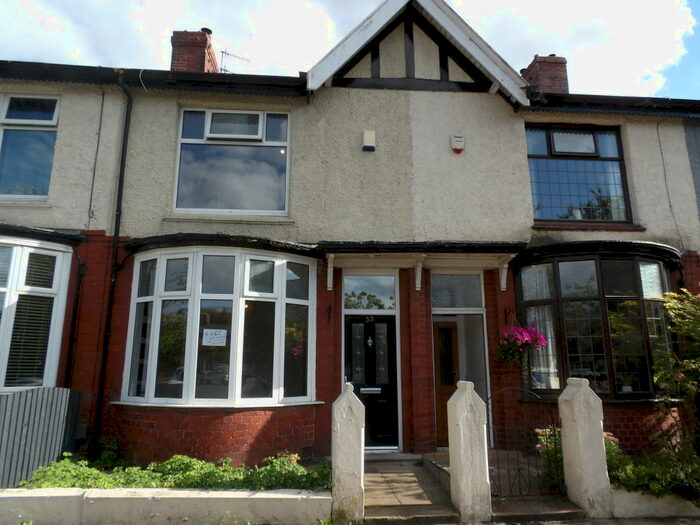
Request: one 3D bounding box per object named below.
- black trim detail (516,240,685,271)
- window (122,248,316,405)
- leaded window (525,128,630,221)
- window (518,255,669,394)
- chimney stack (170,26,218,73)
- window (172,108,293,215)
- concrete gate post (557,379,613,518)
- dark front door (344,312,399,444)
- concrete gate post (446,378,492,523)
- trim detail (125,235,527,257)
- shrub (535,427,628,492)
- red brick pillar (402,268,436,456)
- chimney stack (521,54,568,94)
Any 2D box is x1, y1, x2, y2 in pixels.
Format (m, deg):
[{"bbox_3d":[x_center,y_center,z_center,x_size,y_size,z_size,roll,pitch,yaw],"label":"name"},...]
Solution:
[{"bbox_3d":[3.921,-0.108,7.432,2.690,0.230,0.900,1,-12,-6],"label":"black trim detail"},{"bbox_3d":[-1.757,0.874,6.618,2.630,2.020,0.740,1,-12,-6],"label":"window"},{"bbox_3d":[3.887,-1.547,8.330,1.844,1.785,0.120,1,-12,-6],"label":"leaded window"},{"bbox_3d":[3.930,0.962,7.294,2.644,2.060,0.758,1,-12,-4],"label":"window"},{"bbox_3d":[-4.031,-5.157,12.671,0.881,1.415,1.332,1,-12,-4],"label":"chimney stack"},{"bbox_3d":[-1.865,-1.624,7.846,1.763,1.775,0.082,1,-12,-4],"label":"window"},{"bbox_3d":[2.600,2.020,5.391,0.287,1.391,0.400,1,-12,-6],"label":"concrete gate post"},{"bbox_3d":[0.318,1.776,7.353,0.797,1.934,0.072,1,-12,-4],"label":"dark front door"},{"bbox_3d":[1.276,1.996,5.260,0.305,1.386,0.400,1,-12,-6],"label":"concrete gate post"},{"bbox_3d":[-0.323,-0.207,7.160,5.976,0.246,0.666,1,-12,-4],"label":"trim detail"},{"bbox_3d":[2.753,2.315,5.833,0.950,0.700,0.750,1,-12,-6],"label":"shrub"},{"bbox_3d":[1.021,1.444,7.400,0.465,2.751,0.280,1,-12,-6],"label":"red brick pillar"},{"bbox_3d":[5.256,-4.797,13.228,0.861,1.261,1.230,1,-12,-4],"label":"chimney stack"}]

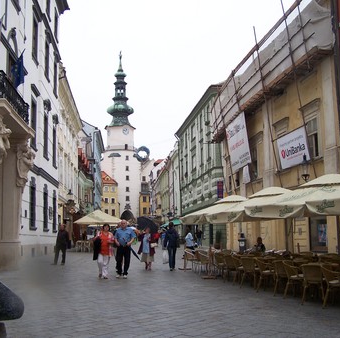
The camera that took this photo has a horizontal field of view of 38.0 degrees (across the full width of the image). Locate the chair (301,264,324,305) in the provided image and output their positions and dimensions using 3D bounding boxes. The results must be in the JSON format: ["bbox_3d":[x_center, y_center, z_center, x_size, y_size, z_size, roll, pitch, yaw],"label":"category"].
[{"bbox_3d":[2.809,2.249,9.814,0.510,0.800,0.540,-2,-7,5],"label":"chair"}]

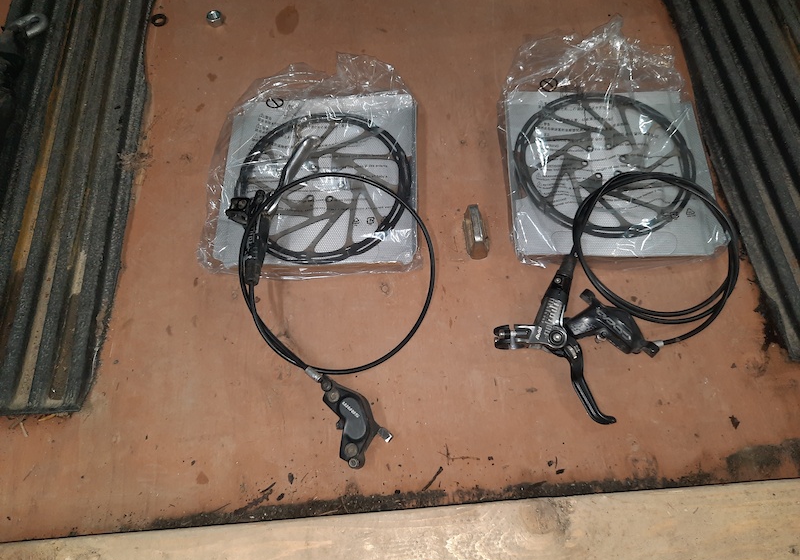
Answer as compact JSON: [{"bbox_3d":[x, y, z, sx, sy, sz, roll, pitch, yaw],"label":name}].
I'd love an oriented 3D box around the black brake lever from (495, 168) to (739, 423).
[{"bbox_3d":[0.238,0.001,0.591,0.163,0.040,0.298,37,72,16],"label":"black brake lever"}]

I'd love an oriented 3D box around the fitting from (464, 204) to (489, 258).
[{"bbox_3d":[0.084,-0.051,0.629,0.026,0.019,0.057,-4,66,0],"label":"fitting"}]

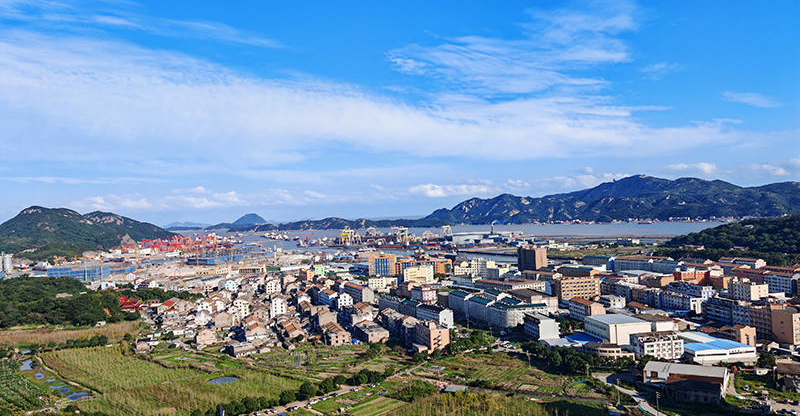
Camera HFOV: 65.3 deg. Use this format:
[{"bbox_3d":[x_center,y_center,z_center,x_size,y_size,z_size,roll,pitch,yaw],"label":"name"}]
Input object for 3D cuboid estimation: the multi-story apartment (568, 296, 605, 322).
[{"bbox_3d":[149.170,80.890,497.660,12.320,15.740,34.380,-2,-1,-12],"label":"multi-story apartment"}]

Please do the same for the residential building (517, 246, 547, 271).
[{"bbox_3d":[190.184,72.869,889.796,27.000,30.000,33.000,-3,-1,40],"label":"residential building"}]

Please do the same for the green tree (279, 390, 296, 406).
[{"bbox_3d":[-62.548,106.612,349.672,8.800,8.300,8.800,-2,0,0],"label":"green tree"}]

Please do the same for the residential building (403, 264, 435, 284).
[{"bbox_3d":[24.446,84.588,789.119,28.000,21.000,26.000,-3,-1,25],"label":"residential building"}]

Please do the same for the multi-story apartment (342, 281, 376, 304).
[{"bbox_3d":[-48.645,104.362,755.758,14.514,18.688,55.106,-2,-1,-26],"label":"multi-story apartment"}]

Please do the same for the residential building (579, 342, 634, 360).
[{"bbox_3d":[142.625,98.479,426.118,27.637,8.660,18.871,-2,-1,-13],"label":"residential building"}]

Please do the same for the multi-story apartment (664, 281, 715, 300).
[{"bbox_3d":[298.233,88.632,639.256,15.960,18.983,48.085,-2,-1,-18],"label":"multi-story apartment"}]

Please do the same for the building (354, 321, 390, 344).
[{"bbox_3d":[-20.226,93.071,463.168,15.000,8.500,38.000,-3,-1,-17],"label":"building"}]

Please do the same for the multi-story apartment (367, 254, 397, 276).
[{"bbox_3d":[-23.720,79.790,864.910,36.660,28.330,17.040,-2,0,0],"label":"multi-story apartment"}]

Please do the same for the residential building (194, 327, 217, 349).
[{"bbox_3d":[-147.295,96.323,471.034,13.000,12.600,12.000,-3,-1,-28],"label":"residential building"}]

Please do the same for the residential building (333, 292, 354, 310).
[{"bbox_3d":[-52.350,87.470,589.790,14.310,15.790,14.930,-2,-1,-15],"label":"residential building"}]

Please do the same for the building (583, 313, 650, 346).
[{"bbox_3d":[170.521,94.799,489.889,33.670,14.782,43.024,-2,-1,-8],"label":"building"}]

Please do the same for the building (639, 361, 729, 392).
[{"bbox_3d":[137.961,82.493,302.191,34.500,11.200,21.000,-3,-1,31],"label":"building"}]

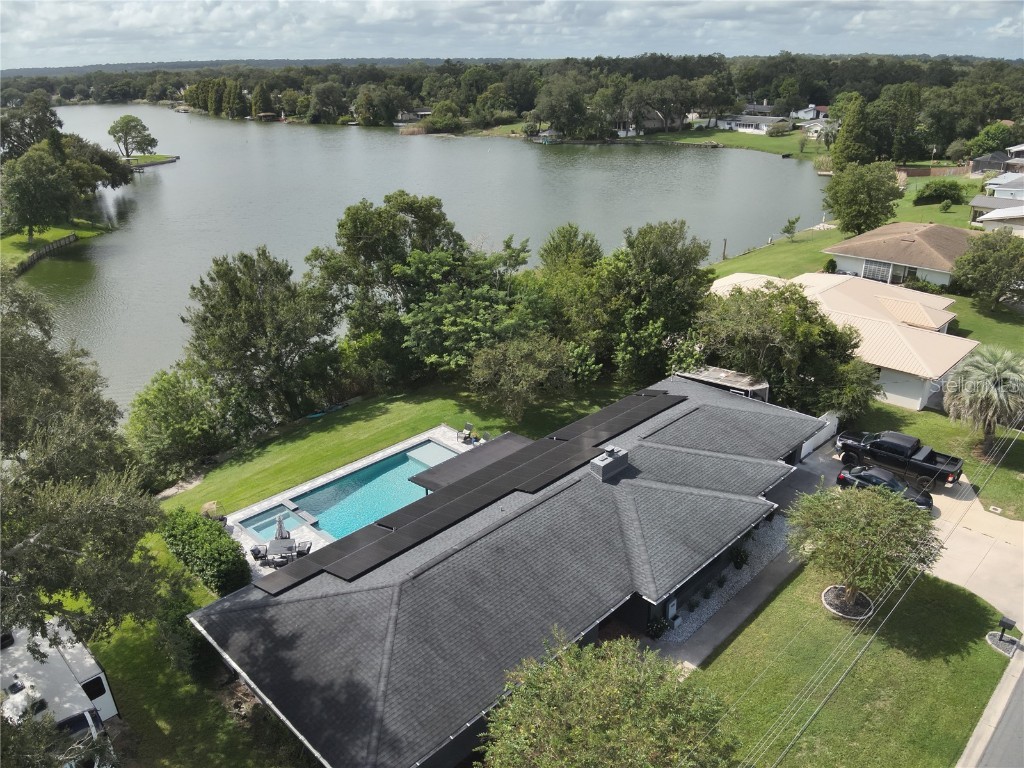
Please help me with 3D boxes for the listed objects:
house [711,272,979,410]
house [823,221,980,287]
[{"bbox_3d":[24.802,-5.670,55.766,18.100,4.600,21.200,-22,32,-40],"label":"house"},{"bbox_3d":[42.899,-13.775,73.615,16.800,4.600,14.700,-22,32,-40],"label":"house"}]

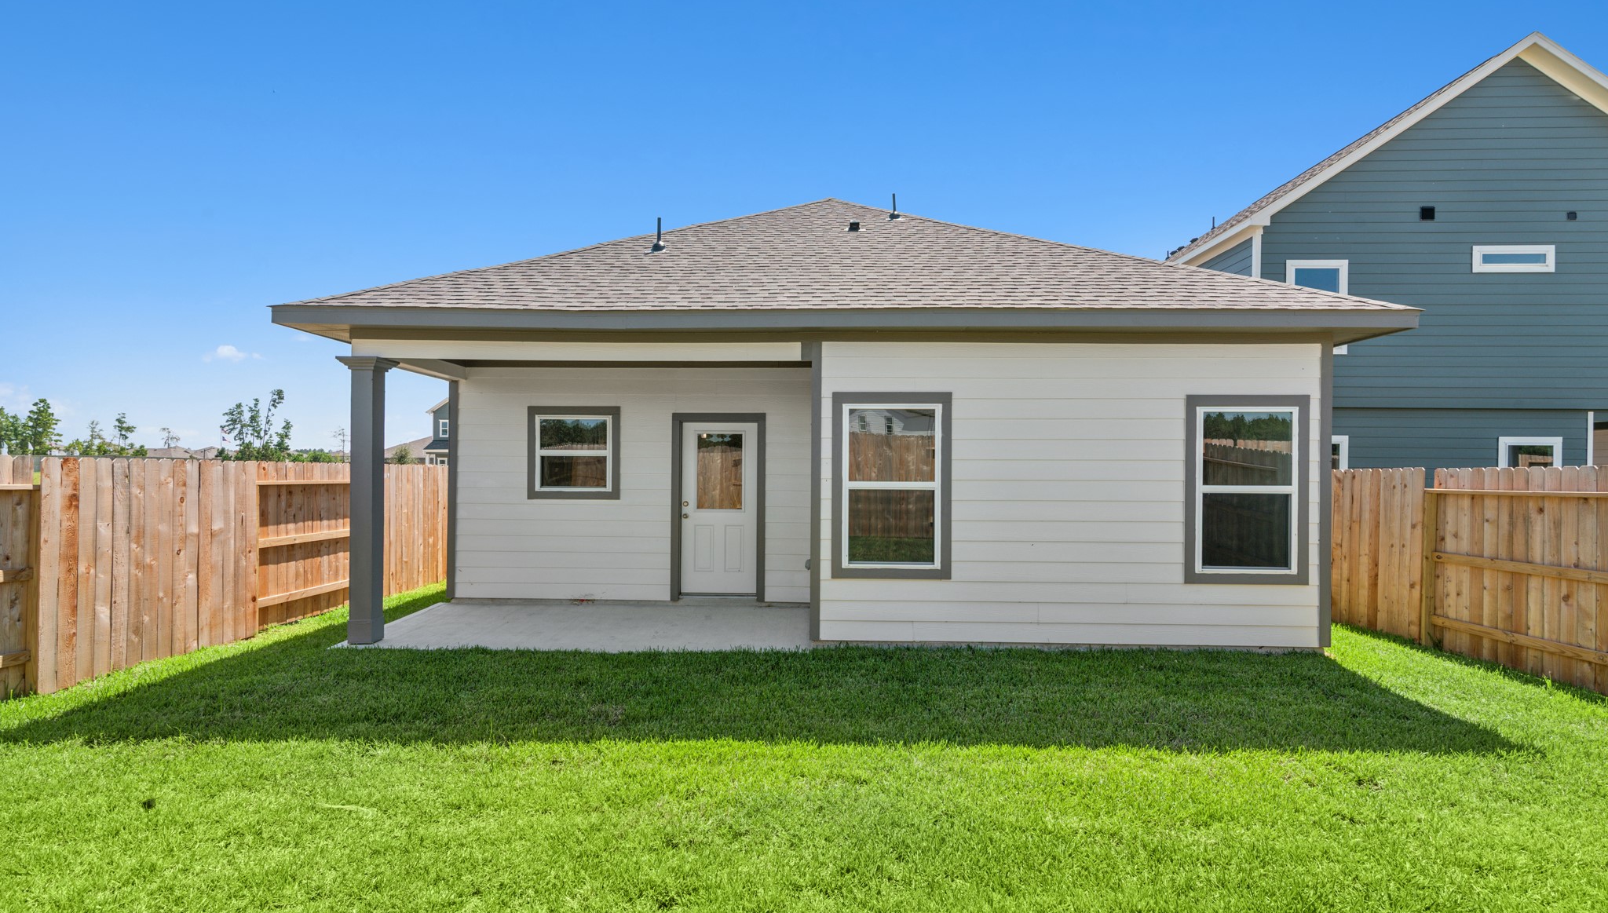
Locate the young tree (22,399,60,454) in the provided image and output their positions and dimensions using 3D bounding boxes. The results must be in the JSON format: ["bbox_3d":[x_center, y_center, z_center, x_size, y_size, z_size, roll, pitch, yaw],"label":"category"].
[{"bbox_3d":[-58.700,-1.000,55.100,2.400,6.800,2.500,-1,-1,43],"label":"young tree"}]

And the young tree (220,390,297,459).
[{"bbox_3d":[-32.100,-0.760,42.100,3.600,6.300,3.300,1,-1,-37],"label":"young tree"}]

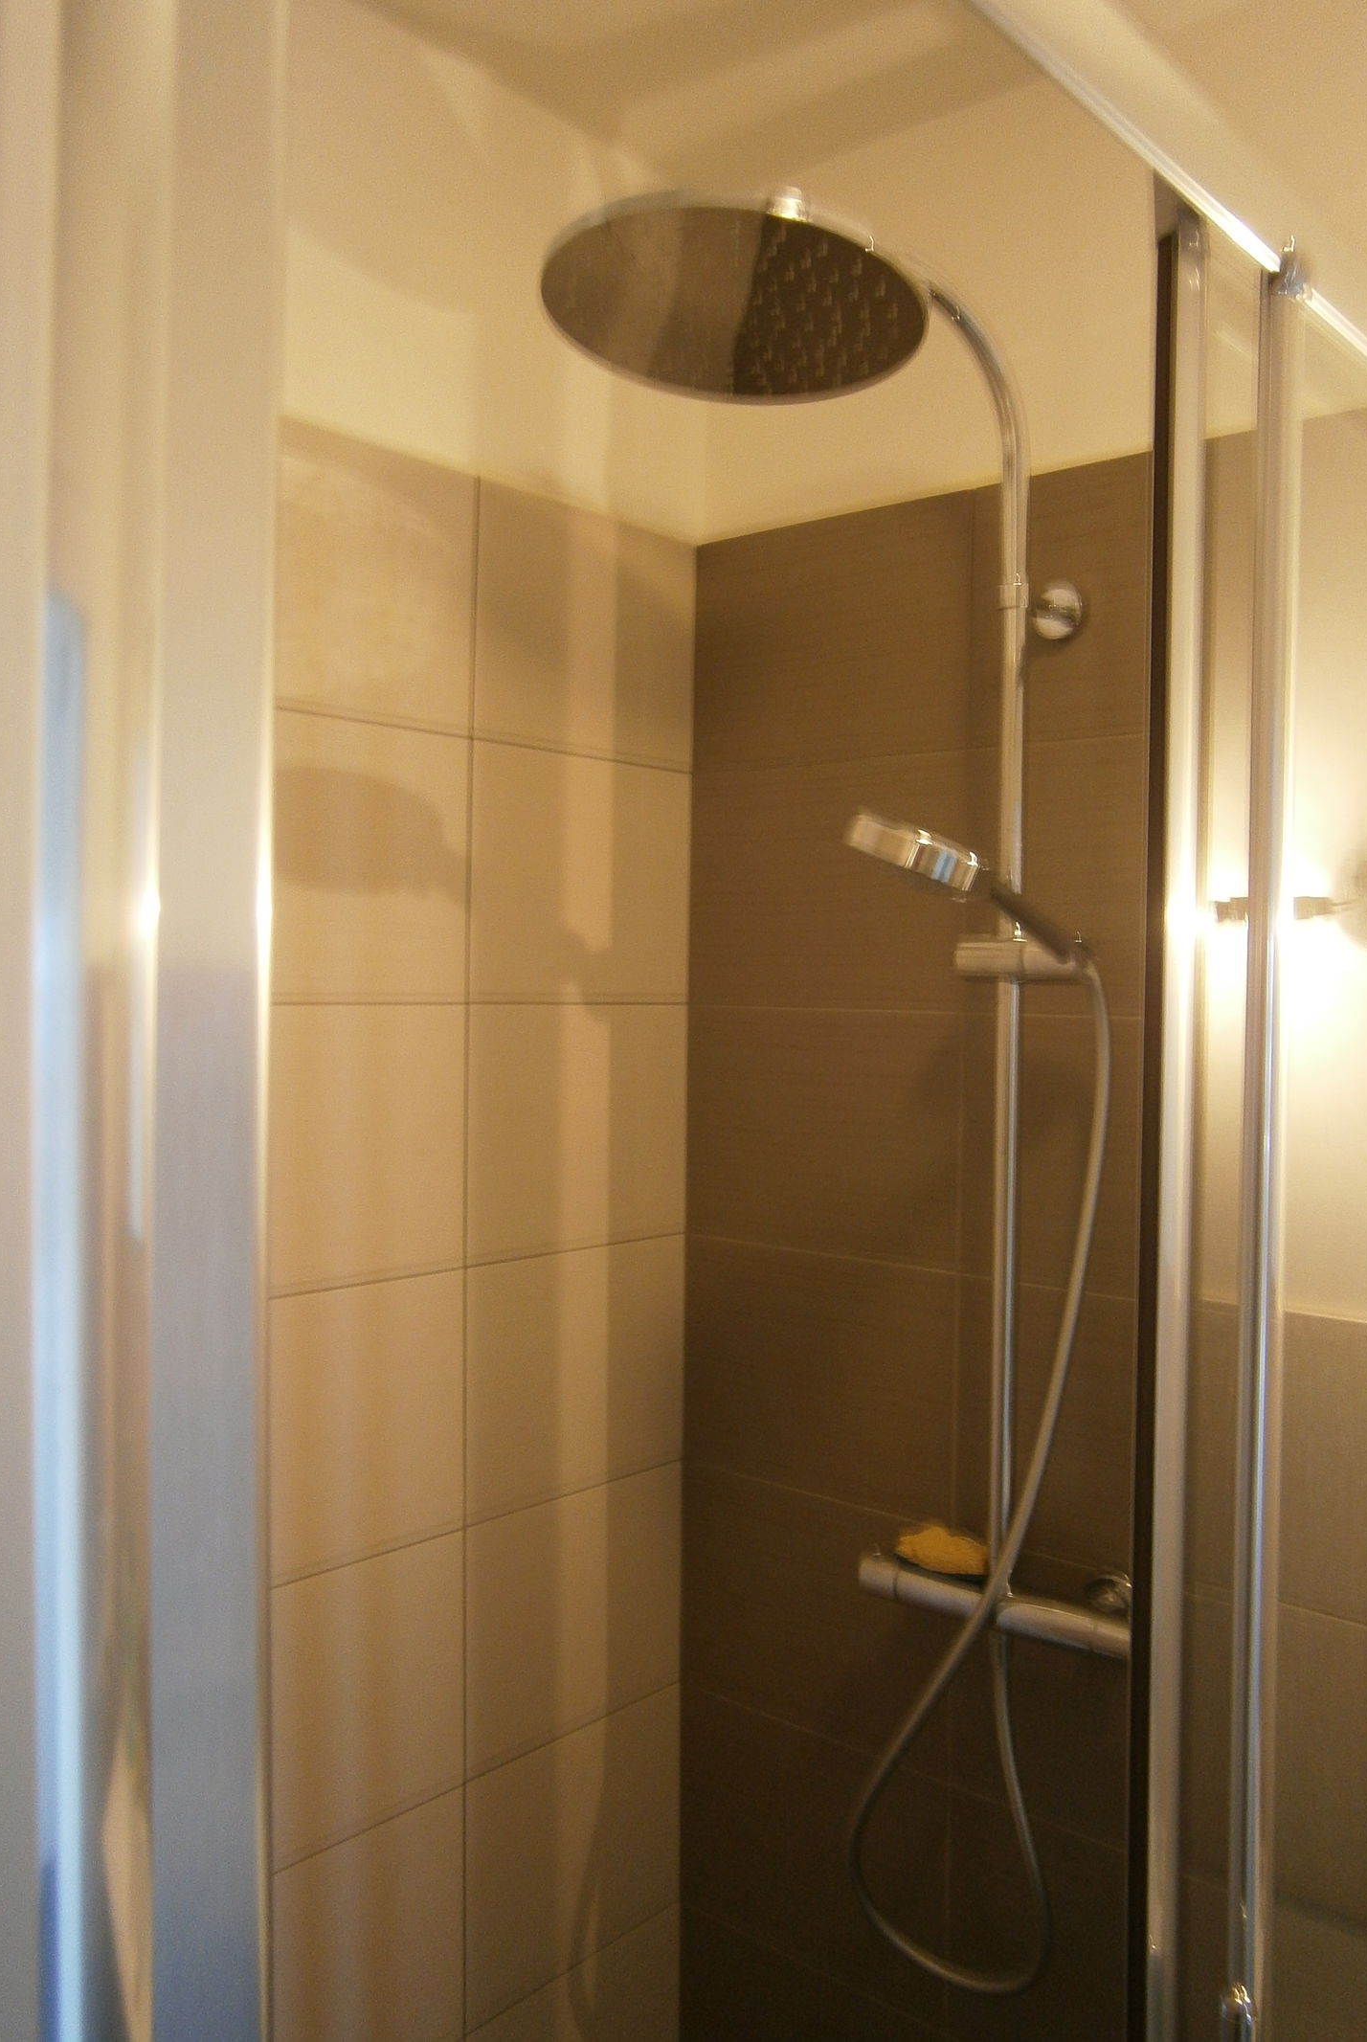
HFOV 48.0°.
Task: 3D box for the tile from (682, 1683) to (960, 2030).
[{"bbox_3d":[0.129,0.861,1.602,0.332,0.248,0.009,2,3,38],"label":"tile"}]

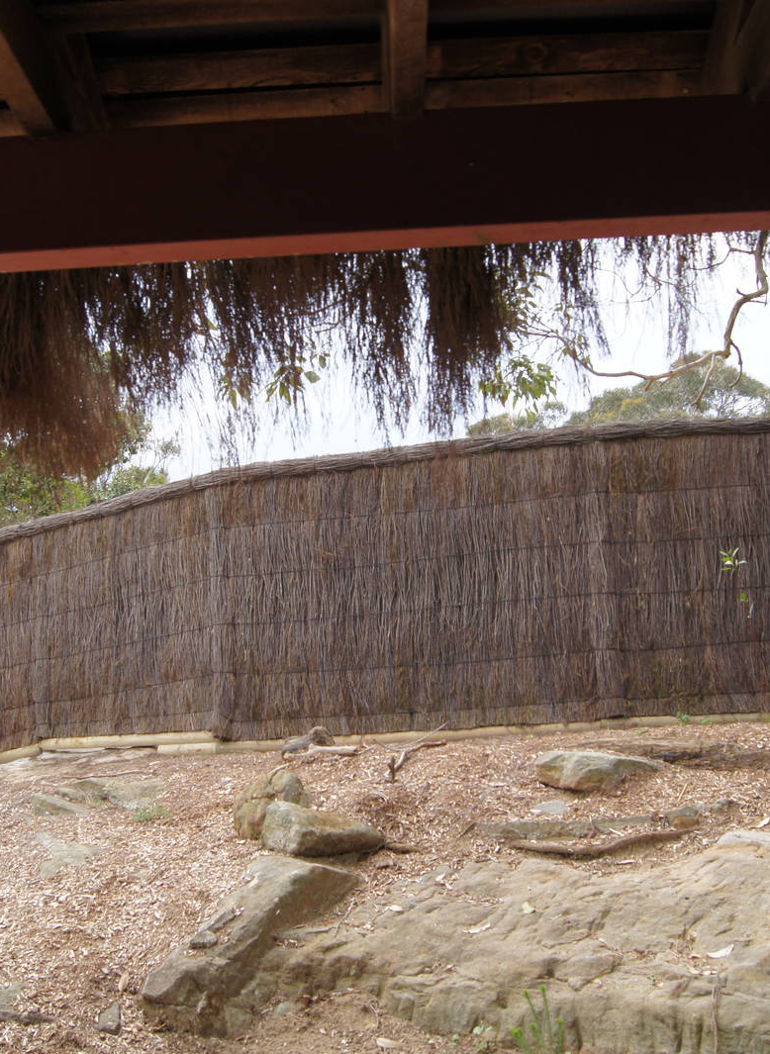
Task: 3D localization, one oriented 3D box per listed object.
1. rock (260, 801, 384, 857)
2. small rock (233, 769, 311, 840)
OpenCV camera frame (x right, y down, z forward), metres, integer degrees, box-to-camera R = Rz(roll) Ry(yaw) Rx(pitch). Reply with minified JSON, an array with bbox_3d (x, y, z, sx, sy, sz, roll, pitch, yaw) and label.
[{"bbox_3d":[-0.327,1.556,6.150,0.608,0.235,0.360,2,-8,-20],"label":"rock"},{"bbox_3d":[-0.615,1.489,6.400,0.393,0.356,0.400,2,-8,-15],"label":"small rock"}]

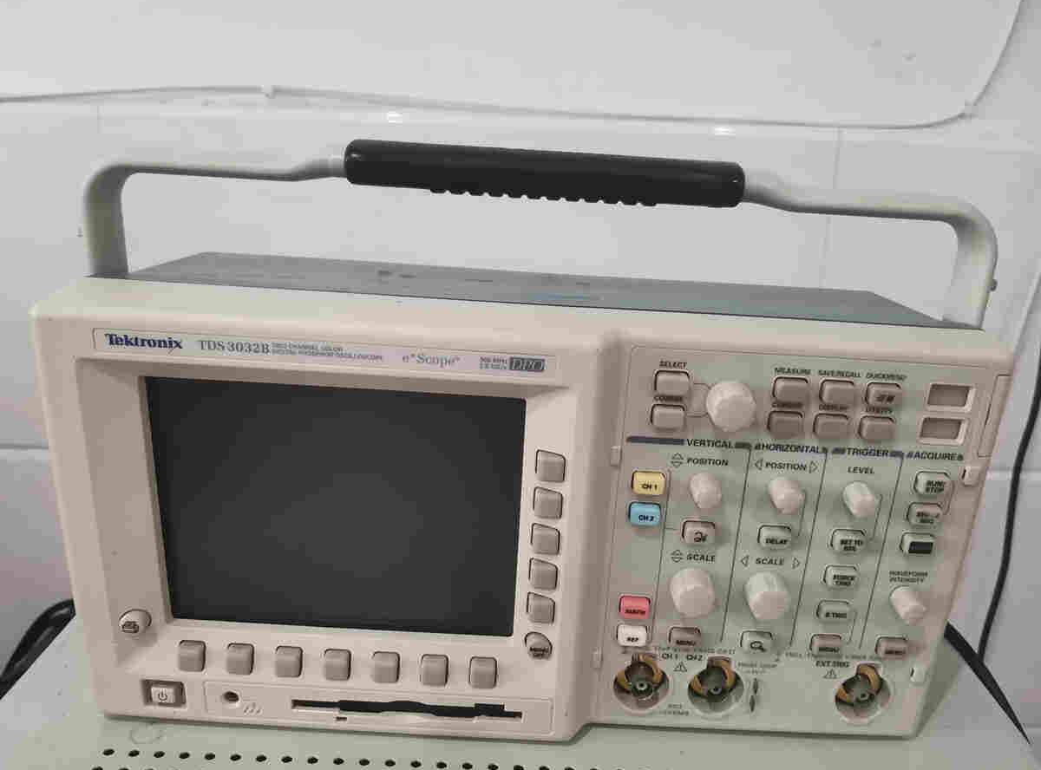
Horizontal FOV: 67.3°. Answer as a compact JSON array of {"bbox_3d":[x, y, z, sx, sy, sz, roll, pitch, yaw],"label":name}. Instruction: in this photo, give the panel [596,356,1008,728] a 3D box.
[{"bbox_3d":[0.105,0.071,0.307,0.136,0.167,0.020,3,18,0],"label":"panel"}]

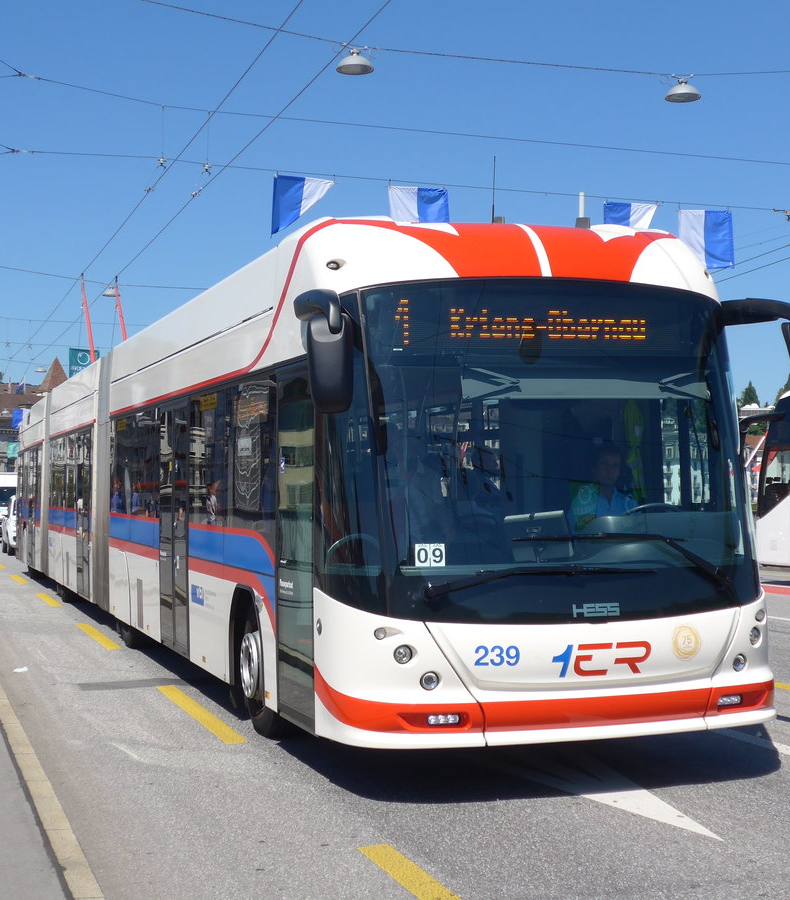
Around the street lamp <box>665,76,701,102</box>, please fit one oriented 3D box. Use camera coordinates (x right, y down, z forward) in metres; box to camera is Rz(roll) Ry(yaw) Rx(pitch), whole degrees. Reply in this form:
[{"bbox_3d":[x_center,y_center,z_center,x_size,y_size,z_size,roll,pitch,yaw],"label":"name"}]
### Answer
[{"bbox_3d":[4.396,-5.521,24.300,0.550,0.320,0.550,0,-2,0],"label":"street lamp"}]

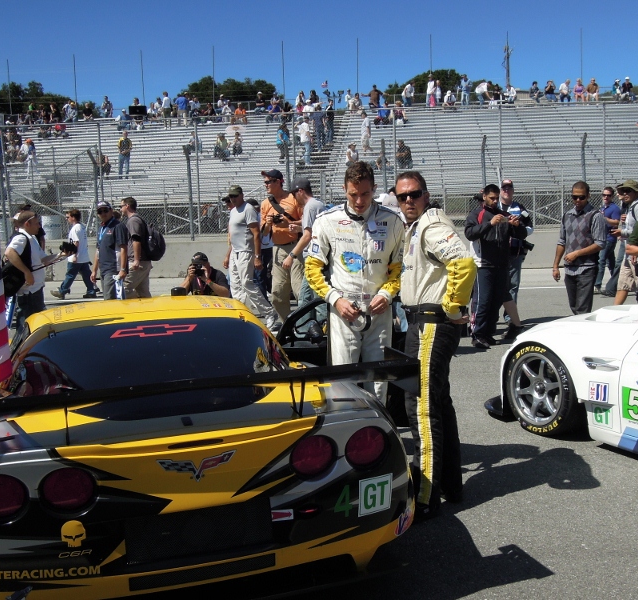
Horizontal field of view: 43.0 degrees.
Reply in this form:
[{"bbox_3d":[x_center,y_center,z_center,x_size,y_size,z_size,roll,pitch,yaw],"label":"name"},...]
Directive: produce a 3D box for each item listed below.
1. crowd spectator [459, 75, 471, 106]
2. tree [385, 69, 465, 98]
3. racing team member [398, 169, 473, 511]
[{"bbox_3d":[7.299,-10.354,40.300,0.580,1.740,0.420,2,7,30],"label":"crowd spectator"},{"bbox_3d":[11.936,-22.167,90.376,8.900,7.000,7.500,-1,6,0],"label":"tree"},{"bbox_3d":[0.597,0.232,4.220,0.440,1.790,0.560,-6,7,-31],"label":"racing team member"}]

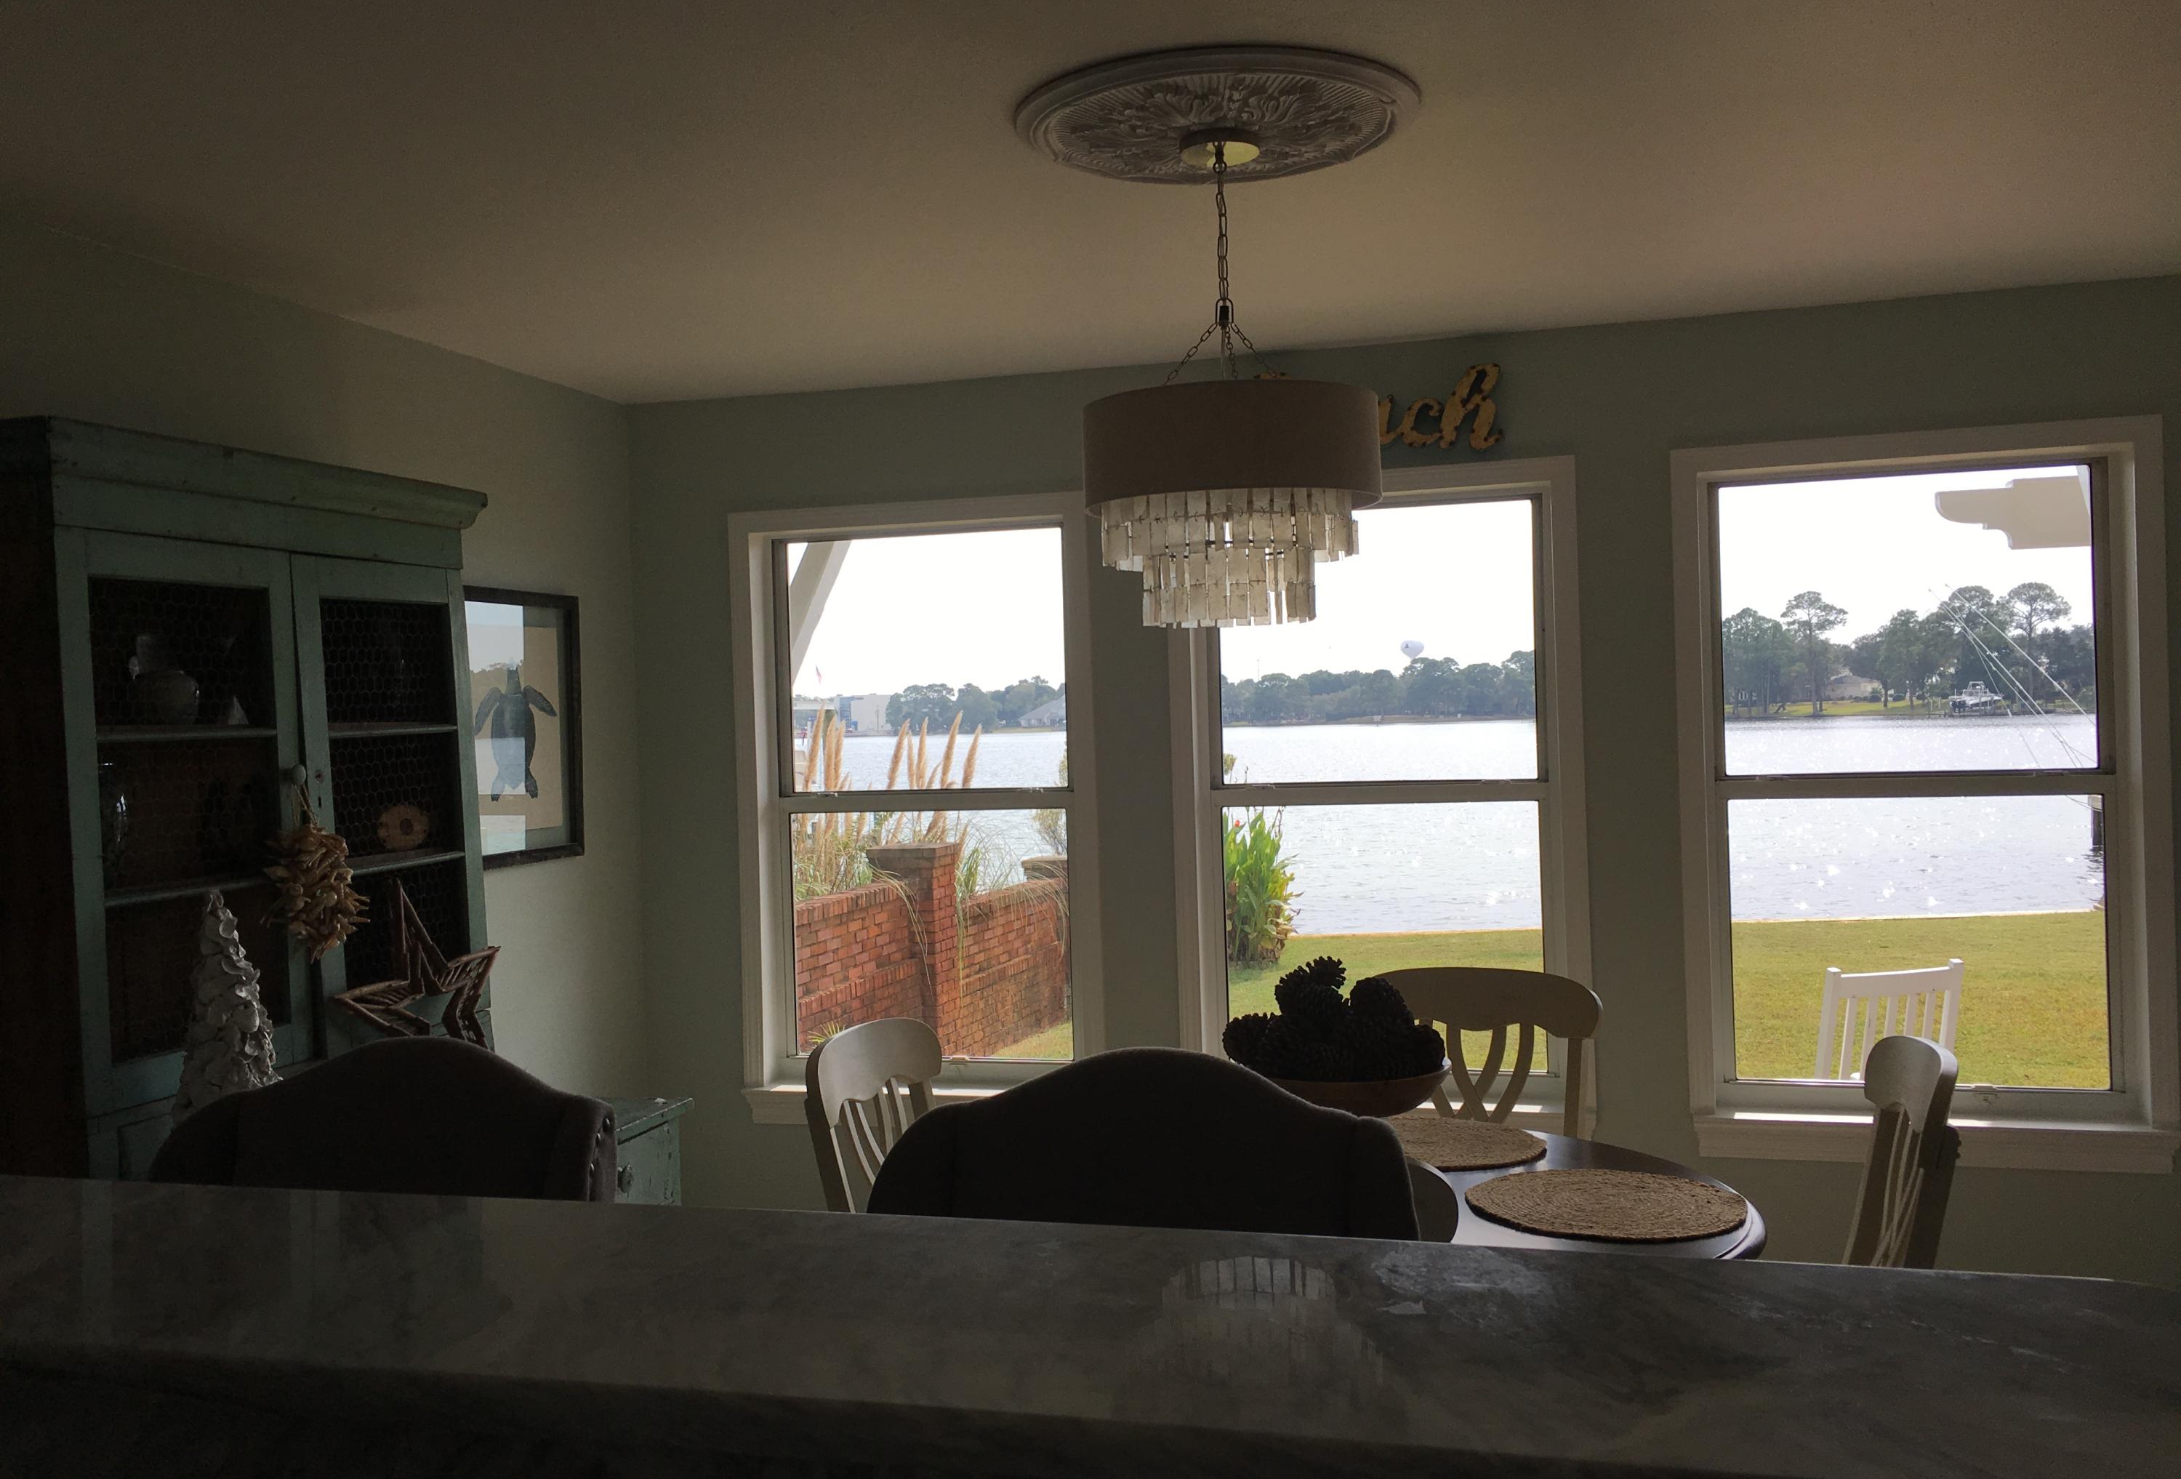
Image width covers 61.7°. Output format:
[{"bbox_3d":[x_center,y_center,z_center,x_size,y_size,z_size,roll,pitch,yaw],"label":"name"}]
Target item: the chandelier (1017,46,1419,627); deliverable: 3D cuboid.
[{"bbox_3d":[0.200,-0.557,2.784,0.610,0.775,0.610,-1,1,16],"label":"chandelier"}]

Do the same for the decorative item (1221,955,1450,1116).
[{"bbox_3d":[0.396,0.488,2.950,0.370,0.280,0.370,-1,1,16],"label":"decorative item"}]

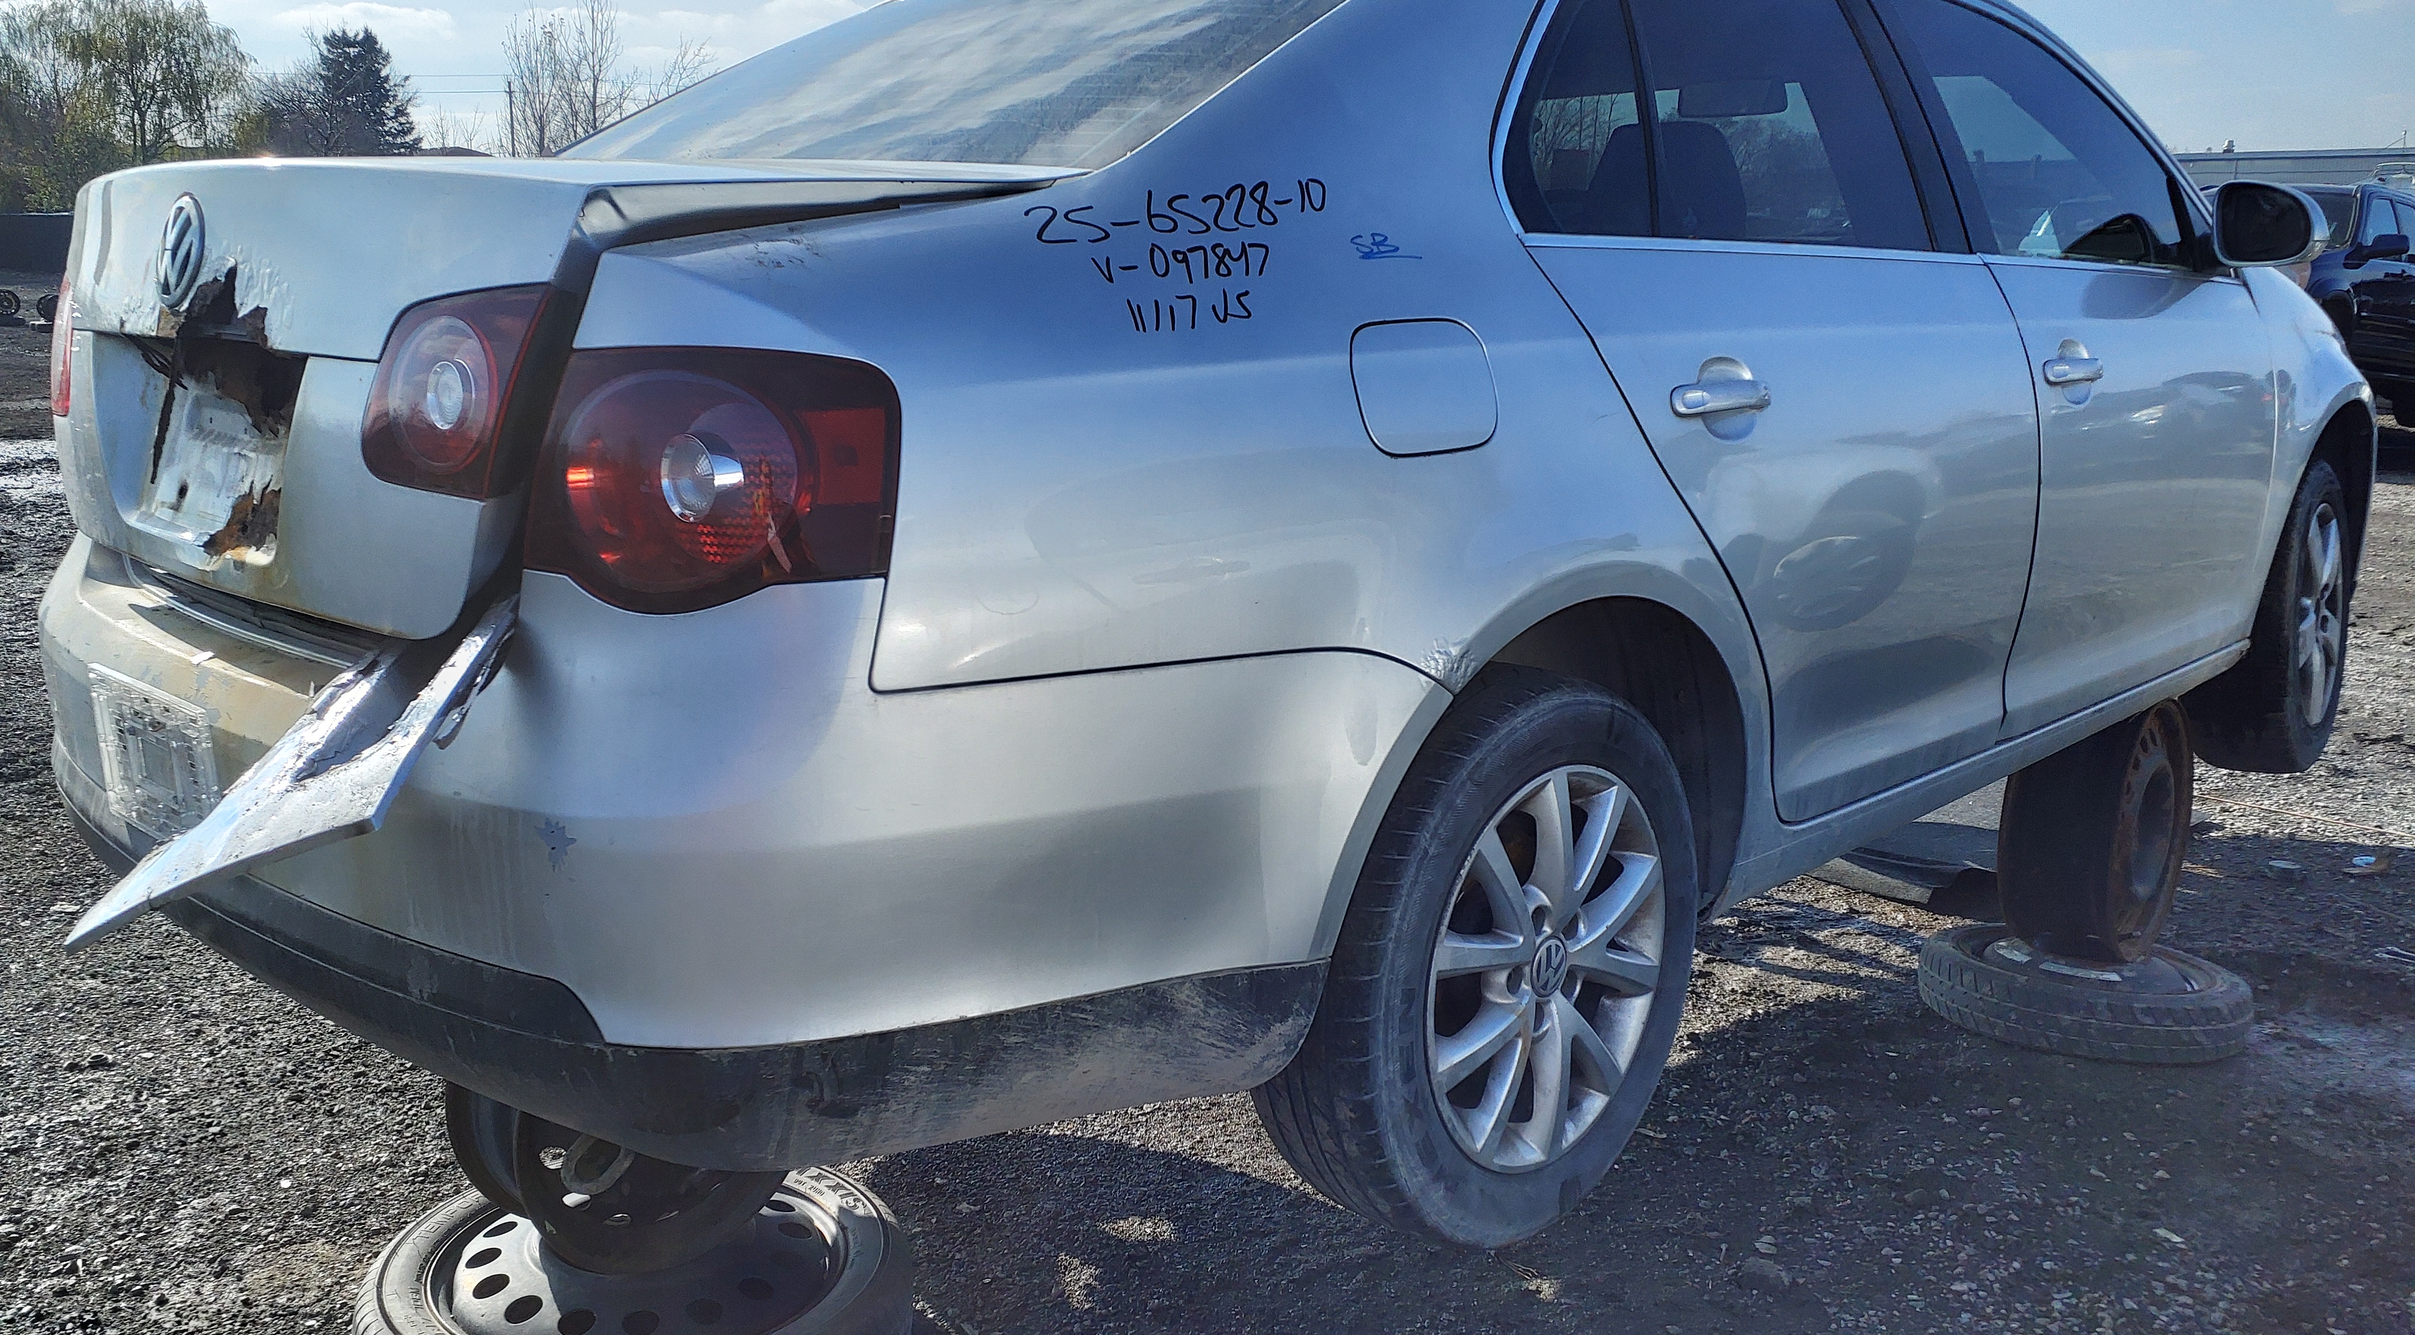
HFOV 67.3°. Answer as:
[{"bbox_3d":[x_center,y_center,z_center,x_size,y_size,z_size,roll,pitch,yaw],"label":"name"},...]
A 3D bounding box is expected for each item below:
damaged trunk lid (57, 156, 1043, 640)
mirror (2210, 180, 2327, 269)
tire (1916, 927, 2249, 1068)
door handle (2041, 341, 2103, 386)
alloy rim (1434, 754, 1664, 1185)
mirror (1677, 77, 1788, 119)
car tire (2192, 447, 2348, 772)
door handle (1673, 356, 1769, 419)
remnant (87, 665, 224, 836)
[{"bbox_3d":[-0.767,-0.314,1.874,0.580,0.410,1.320,-12,17,-43],"label":"damaged trunk lid"},{"bbox_3d":[1.746,-0.727,2.982,0.120,0.145,0.185,-12,17,-43],"label":"mirror"},{"bbox_3d":[1.665,0.616,3.460,0.580,0.140,0.580,-7,13,-44],"label":"tire"},{"bbox_3d":[1.226,-0.432,2.568,0.180,0.050,0.050,-12,17,-43],"label":"door handle"},{"bbox_3d":[0.326,0.319,2.026,0.440,0.440,0.170,-12,15,-43],"label":"alloy rim"},{"bbox_3d":[0.992,-1.076,3.428,0.045,0.070,0.240,-9,15,-35],"label":"mirror"},{"bbox_3d":[2.189,-0.107,3.746,0.205,0.632,0.632,4,12,42],"label":"car tire"},{"bbox_3d":[0.545,-0.295,1.923,0.180,0.050,0.050,-12,17,-43],"label":"door handle"},{"bbox_3d":[-1.002,0.084,1.724,0.020,0.155,0.305,-12,17,-43],"label":"remnant"}]

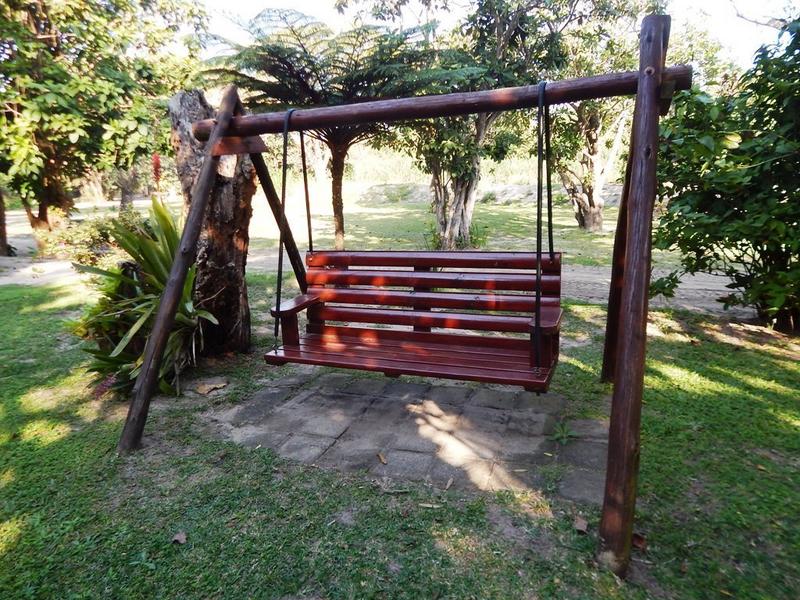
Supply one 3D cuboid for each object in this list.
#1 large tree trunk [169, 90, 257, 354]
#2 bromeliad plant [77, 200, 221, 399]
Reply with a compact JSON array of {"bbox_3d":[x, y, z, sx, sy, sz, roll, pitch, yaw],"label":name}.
[{"bbox_3d":[-1.584,-0.641,4.563,0.580,2.129,0.550,-5,13,-18],"label":"large tree trunk"},{"bbox_3d":[-1.896,-0.090,4.026,0.950,1.301,0.950,-7,14,-25],"label":"bromeliad plant"}]

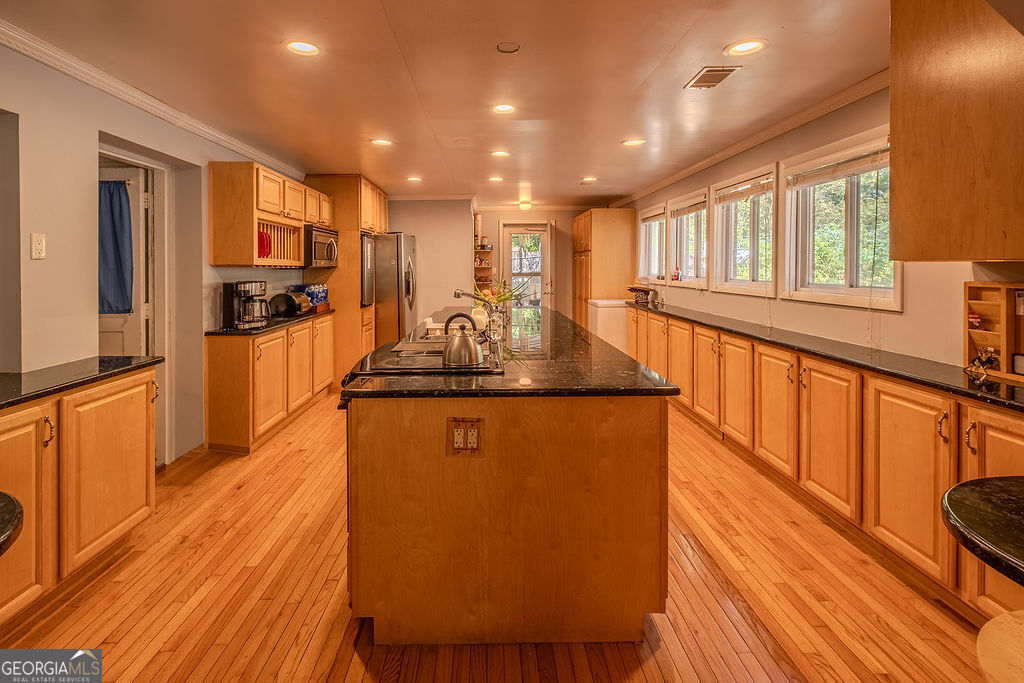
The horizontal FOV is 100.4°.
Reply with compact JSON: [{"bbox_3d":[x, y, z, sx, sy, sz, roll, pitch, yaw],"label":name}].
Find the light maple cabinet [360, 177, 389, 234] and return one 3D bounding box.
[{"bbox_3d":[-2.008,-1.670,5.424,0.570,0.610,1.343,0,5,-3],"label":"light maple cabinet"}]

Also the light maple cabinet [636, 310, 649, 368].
[{"bbox_3d":[1.607,0.016,4.684,0.360,0.690,0.361,0,5,-3],"label":"light maple cabinet"}]

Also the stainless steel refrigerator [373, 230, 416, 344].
[{"bbox_3d":[-1.866,-0.564,5.905,0.860,1.795,0.910,0,8,-3],"label":"stainless steel refrigerator"}]

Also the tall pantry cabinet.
[{"bbox_3d":[1.356,-0.850,6.464,0.610,2.140,1.270,0,5,-3],"label":"tall pantry cabinet"}]

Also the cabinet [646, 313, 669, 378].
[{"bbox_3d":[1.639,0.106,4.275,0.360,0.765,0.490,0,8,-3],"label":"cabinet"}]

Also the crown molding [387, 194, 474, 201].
[{"bbox_3d":[-1.114,-2.015,5.979,1.262,0.085,0.075,0,5,-2],"label":"crown molding"}]

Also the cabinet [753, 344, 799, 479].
[{"bbox_3d":[1.739,0.391,2.550,0.360,0.690,0.402,0,5,-3],"label":"cabinet"}]

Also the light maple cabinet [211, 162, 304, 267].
[{"bbox_3d":[-2.065,-1.007,3.540,0.325,0.753,0.860,0,8,-3],"label":"light maple cabinet"}]

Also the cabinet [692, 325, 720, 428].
[{"bbox_3d":[1.690,0.253,3.338,0.360,0.690,0.411,0,5,-3],"label":"cabinet"}]

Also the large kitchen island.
[{"bbox_3d":[-0.094,0.382,2.975,1.180,0.928,2.950,0,8,-3],"label":"large kitchen island"}]

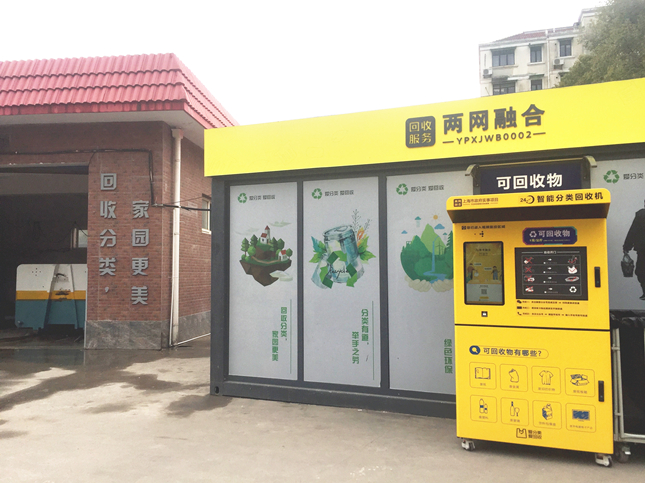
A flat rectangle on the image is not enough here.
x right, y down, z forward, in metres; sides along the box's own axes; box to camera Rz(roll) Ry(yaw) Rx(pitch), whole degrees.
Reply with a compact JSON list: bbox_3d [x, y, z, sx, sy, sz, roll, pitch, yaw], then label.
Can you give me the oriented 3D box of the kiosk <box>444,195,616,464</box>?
[{"bbox_3d":[1.720,0.686,4.506,1.165,2.074,1.030,-1,-3,22],"label":"kiosk"}]

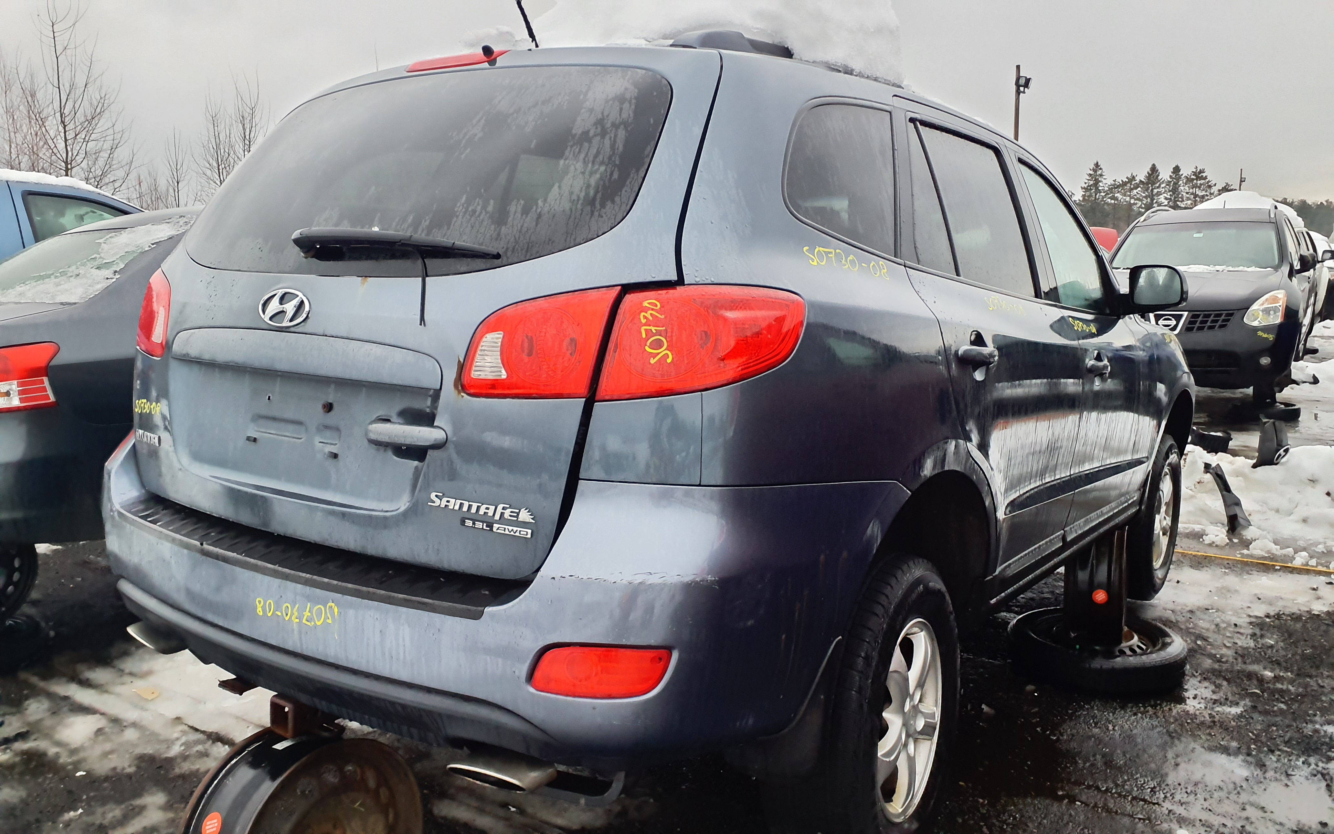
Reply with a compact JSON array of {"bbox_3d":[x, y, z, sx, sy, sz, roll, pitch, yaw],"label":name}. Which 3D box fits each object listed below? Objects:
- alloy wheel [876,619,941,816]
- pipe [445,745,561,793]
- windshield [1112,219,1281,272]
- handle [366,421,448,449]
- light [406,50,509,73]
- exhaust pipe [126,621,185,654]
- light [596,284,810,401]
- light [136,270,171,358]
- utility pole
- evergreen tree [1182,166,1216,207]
[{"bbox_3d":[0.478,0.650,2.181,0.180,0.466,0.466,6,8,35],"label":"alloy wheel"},{"bbox_3d":[-0.255,0.558,1.582,0.158,0.066,0.135,5,7,27],"label":"pipe"},{"bbox_3d":[5.070,-1.642,9.400,1.420,0.500,0.650,6,9,37],"label":"windshield"},{"bbox_3d":[-0.449,0.031,1.719,0.195,0.042,0.040,6,8,32],"label":"handle"},{"bbox_3d":[-0.453,-0.743,2.032,0.320,0.035,0.055,6,8,35],"label":"light"},{"bbox_3d":[-1.114,0.469,2.196,0.158,0.066,0.135,7,9,43],"label":"exhaust pipe"},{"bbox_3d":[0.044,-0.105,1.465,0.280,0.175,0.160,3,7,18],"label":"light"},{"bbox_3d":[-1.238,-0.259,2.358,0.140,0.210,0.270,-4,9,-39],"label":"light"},{"bbox_3d":[12.146,-7.681,34.600,0.550,9.080,0.400,3,8,19],"label":"utility pole"},{"bbox_3d":[43.359,-14.779,80.000,2.718,11.296,2.718,1,7,0],"label":"evergreen tree"}]

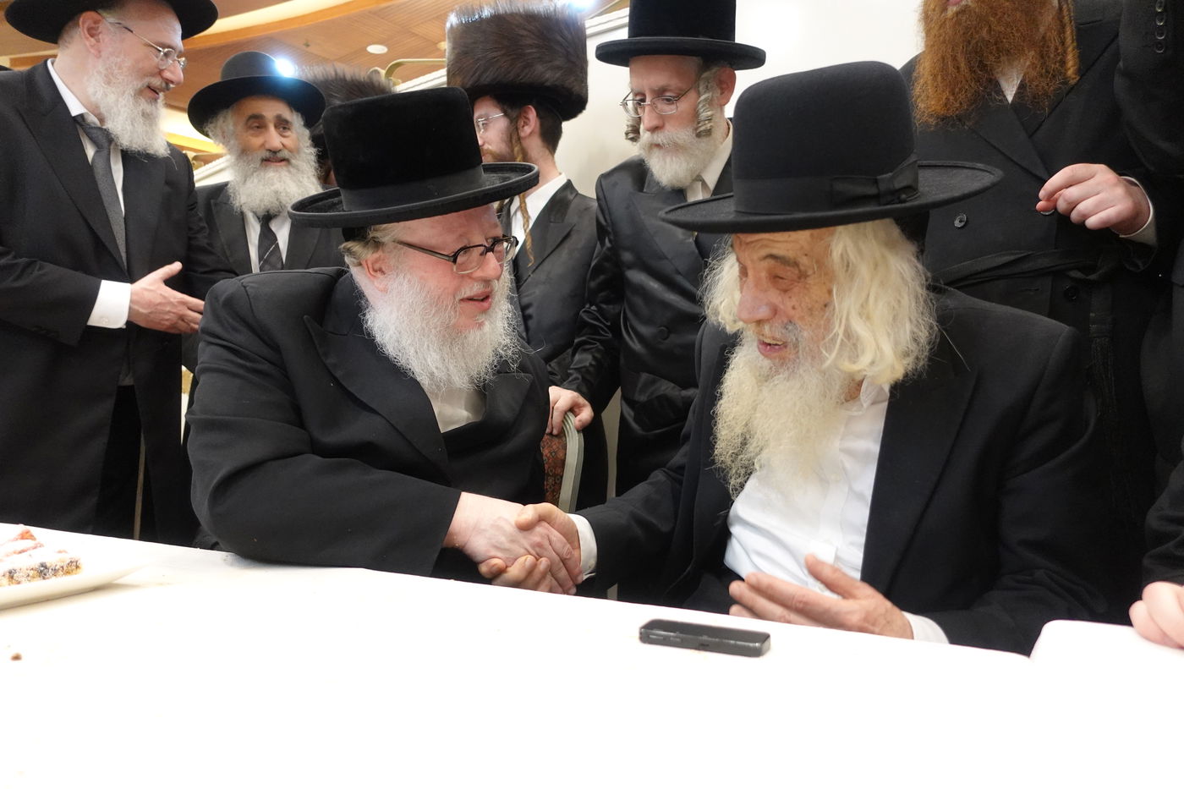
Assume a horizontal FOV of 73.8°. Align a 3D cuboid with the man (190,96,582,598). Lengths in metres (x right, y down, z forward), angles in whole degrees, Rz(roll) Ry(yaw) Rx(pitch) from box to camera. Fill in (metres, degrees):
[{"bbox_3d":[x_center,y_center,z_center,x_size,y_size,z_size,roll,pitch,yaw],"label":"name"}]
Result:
[{"bbox_3d":[-0.250,0.295,1.040,0.630,1.370,0.780,2,-4,-29],"label":"man"}]

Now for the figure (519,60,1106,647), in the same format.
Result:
[{"bbox_3d":[0.215,0.325,0.820,0.660,1.320,0.780,-2,-4,30],"label":"figure"}]

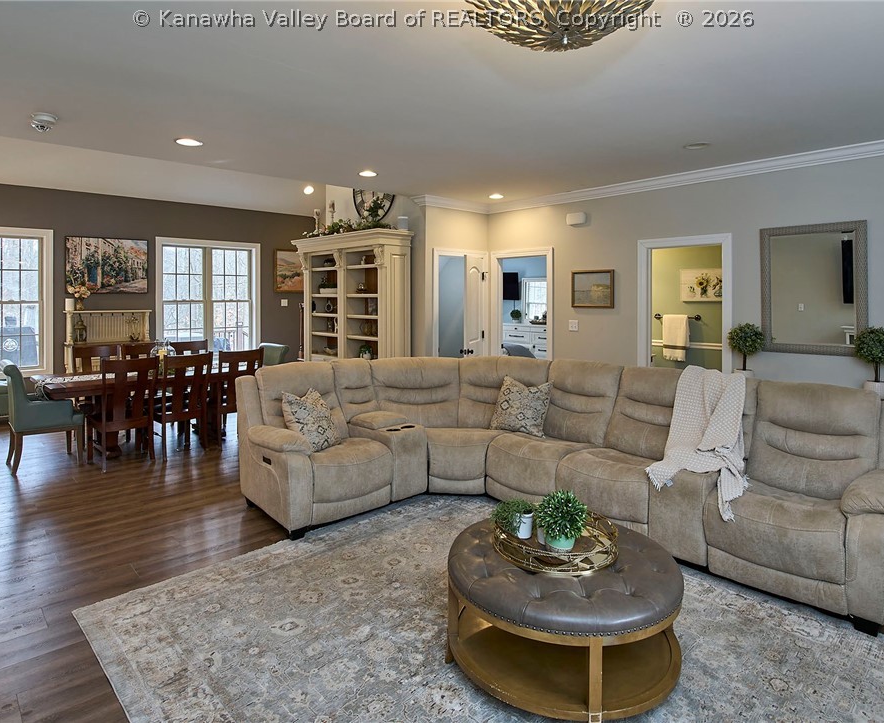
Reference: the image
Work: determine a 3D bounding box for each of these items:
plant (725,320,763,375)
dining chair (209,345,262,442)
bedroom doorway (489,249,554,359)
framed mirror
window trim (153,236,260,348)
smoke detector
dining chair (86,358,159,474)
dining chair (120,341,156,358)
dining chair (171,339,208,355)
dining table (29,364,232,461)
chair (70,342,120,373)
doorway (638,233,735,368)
[{"bbox_3d":[2.521,-0.073,4.274,0.318,0.502,0.318,4,6,43],"label":"plant"},{"bbox_3d":[-2.250,0.365,5.580,0.460,1.010,0.520,-5,7,-43],"label":"dining chair"},{"bbox_3d":[1.000,-0.277,6.270,0.930,2.120,0.150,5,7,44],"label":"bedroom doorway"},{"bbox_3d":[2.983,-0.576,4.131,0.738,1.035,0.051,4,6,43],"label":"framed mirror"},{"bbox_3d":[-3.905,-0.998,8.677,1.722,2.081,0.133,-4,6,-40],"label":"window trim"},{"bbox_3d":[-2.590,-1.555,3.330,0.145,0.075,0.145,-5,7,-44],"label":"smoke detector"},{"bbox_3d":[-3.030,0.452,4.890,0.460,1.010,0.520,-5,7,-43],"label":"dining chair"},{"bbox_3d":[-3.659,0.317,6.263,0.471,1.045,0.533,-4,6,-41],"label":"dining chair"},{"bbox_3d":[-3.177,0.277,6.560,0.471,1.045,0.533,-4,6,-41],"label":"dining chair"},{"bbox_3d":[-3.198,0.498,5.832,2.204,0.789,0.974,-4,6,-41],"label":"dining table"},{"bbox_3d":[-3.770,0.353,5.680,0.460,1.010,0.520,-5,7,-43],"label":"chair"},{"bbox_3d":[2.300,-0.106,4.910,0.881,2.163,0.154,4,6,43],"label":"doorway"}]

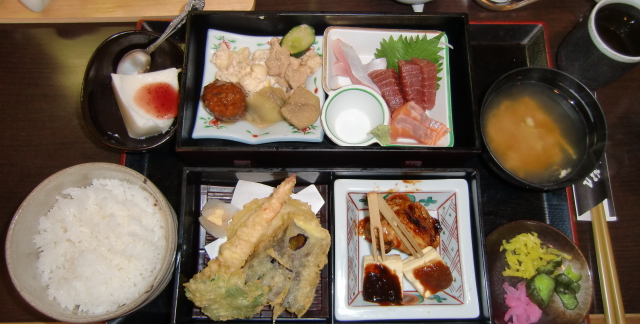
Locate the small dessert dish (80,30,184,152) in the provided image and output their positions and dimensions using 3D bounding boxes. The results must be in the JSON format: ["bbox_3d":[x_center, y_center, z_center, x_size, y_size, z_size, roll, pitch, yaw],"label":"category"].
[{"bbox_3d":[-0.179,-0.068,0.449,0.106,0.032,0.127,-6,76,-2],"label":"small dessert dish"}]

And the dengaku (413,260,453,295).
[{"bbox_3d":[0.099,0.101,0.401,0.032,0.014,0.033,-33,79,-8],"label":"dengaku"}]

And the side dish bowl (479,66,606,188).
[{"bbox_3d":[0.200,-0.025,0.426,0.114,0.062,0.114,0,76,-1],"label":"side dish bowl"}]

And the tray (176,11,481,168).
[{"bbox_3d":[0.008,-0.068,0.434,0.266,0.062,0.136,0,76,-1],"label":"tray"}]

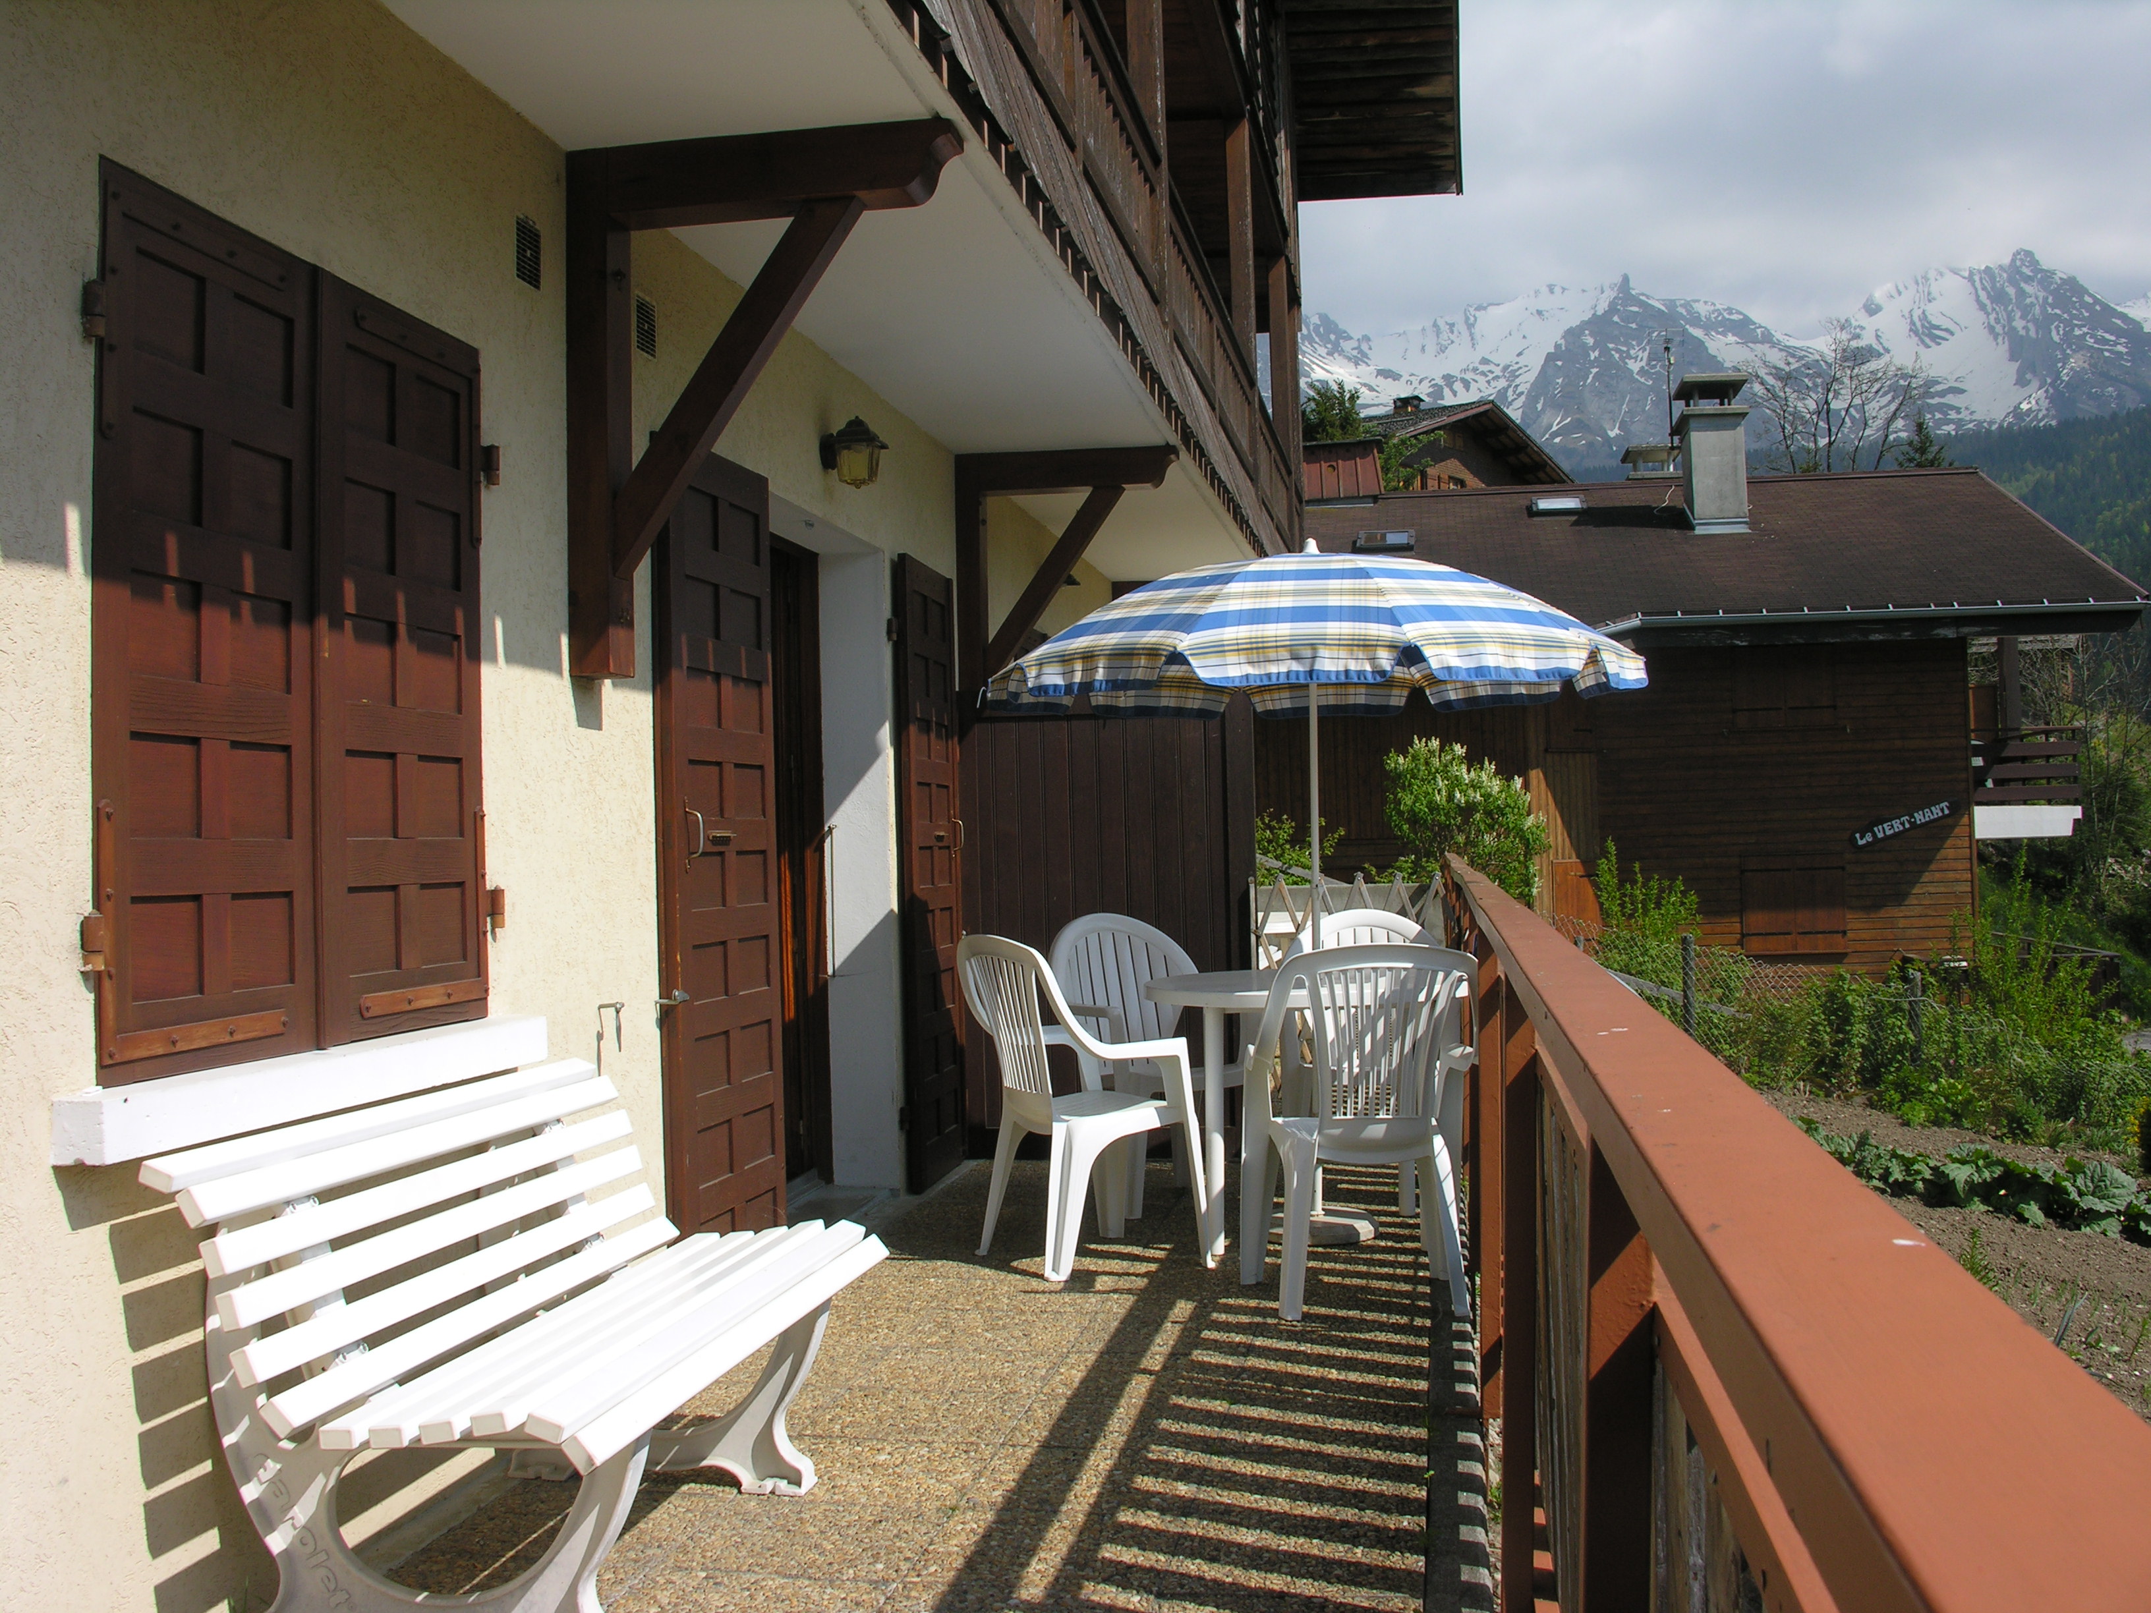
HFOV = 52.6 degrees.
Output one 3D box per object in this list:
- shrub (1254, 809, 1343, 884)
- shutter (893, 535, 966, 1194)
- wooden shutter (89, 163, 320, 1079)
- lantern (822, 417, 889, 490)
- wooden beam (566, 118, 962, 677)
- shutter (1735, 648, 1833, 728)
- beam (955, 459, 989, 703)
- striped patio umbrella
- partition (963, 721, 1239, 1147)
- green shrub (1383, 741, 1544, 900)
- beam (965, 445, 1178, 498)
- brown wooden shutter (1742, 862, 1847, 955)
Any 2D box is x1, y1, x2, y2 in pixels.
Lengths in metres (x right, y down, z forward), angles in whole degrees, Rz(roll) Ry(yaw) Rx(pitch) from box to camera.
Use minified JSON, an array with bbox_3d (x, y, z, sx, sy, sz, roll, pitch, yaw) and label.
[{"bbox_3d":[1.675,0.427,17.000,1.000,1.050,0.950,-1,-1,10],"label":"shrub"},{"bbox_3d":[-0.492,0.221,7.416,0.040,2.080,0.740,-1,-1,10],"label":"shutter"},{"bbox_3d":[-1.254,-0.243,3.147,0.035,1.235,0.565,-1,-1,10],"label":"wooden shutter"},{"bbox_3d":[-0.639,-0.986,6.356,0.180,0.210,0.155,-1,-1,10],"label":"lantern"},{"bbox_3d":[-0.620,-0.821,4.473,0.835,1.085,0.130,-1,-1,10],"label":"wooden beam"},{"bbox_3d":[8.325,-1.448,25.500,1.200,1.080,0.060,-1,-1,10],"label":"shutter"},{"bbox_3d":[-0.385,-0.797,8.115,0.090,1.030,0.140,-1,-1,10],"label":"beam"},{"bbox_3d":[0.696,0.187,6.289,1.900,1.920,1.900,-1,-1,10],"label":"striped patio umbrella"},{"bbox_3d":[0.115,0.445,7.943,1.070,1.650,0.080,-1,-1,10],"label":"partition"},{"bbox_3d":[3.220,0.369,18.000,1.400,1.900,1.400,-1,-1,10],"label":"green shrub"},{"bbox_3d":[-0.026,-1.240,8.064,0.830,0.150,0.140,-1,-1,10],"label":"beam"},{"bbox_3d":[8.433,1.182,25.500,1.220,1.120,0.060,-1,-1,10],"label":"brown wooden shutter"}]

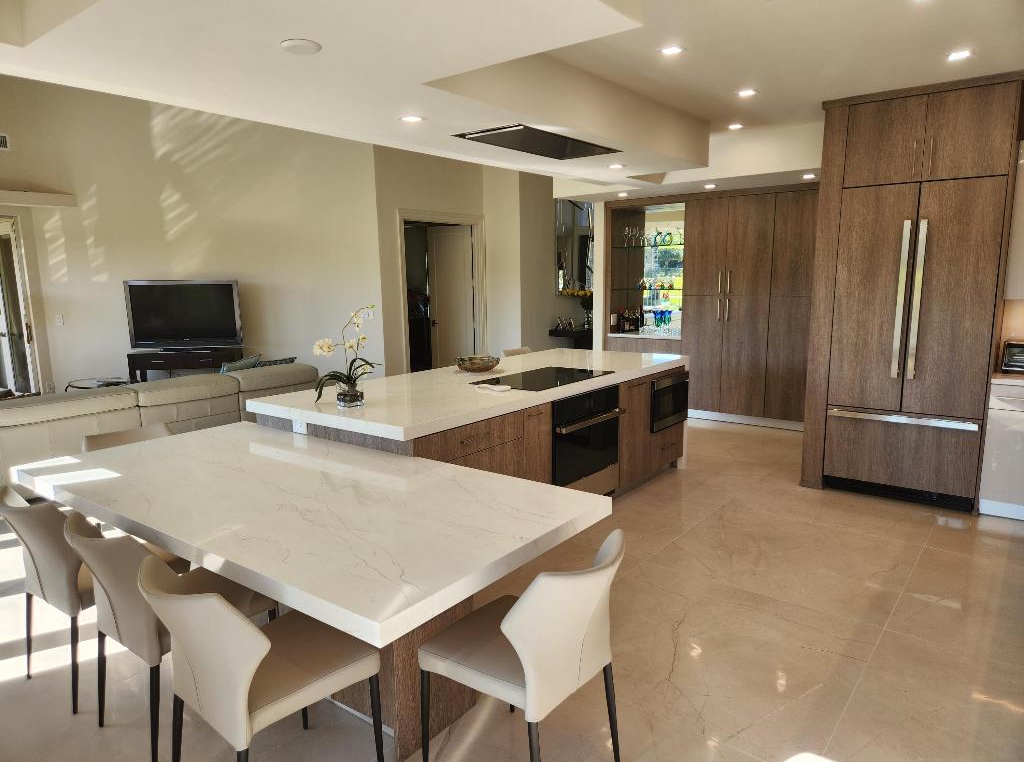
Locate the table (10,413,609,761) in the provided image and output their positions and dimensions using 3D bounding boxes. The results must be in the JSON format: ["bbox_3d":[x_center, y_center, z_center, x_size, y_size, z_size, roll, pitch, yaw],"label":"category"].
[{"bbox_3d":[-0.891,0.768,2.710,2.312,0.774,1.075,6,11,37],"label":"table"}]

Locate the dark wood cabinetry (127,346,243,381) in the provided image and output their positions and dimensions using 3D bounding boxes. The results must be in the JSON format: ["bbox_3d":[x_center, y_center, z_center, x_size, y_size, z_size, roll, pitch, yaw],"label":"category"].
[{"bbox_3d":[-3.258,0.124,6.902,1.040,0.826,0.420,-2,9,-8],"label":"dark wood cabinetry"}]

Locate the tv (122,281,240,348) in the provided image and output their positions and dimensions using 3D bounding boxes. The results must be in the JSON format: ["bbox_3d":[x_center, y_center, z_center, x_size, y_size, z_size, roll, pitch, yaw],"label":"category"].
[{"bbox_3d":[-3.272,-0.655,6.802,1.063,0.684,0.140,-2,9,-8],"label":"tv"}]

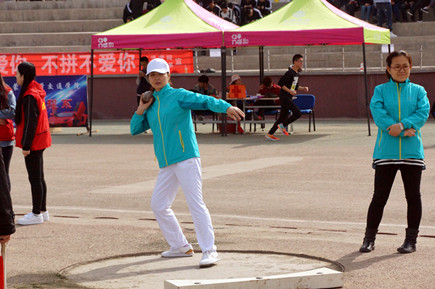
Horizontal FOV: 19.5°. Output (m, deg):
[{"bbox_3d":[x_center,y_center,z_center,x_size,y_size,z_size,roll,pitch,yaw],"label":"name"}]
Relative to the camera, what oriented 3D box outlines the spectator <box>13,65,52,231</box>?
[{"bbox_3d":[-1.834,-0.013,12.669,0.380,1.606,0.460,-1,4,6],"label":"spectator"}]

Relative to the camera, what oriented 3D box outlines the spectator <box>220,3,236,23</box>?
[{"bbox_3d":[0.328,-3.642,37.800,0.520,1.127,0.750,0,4,16],"label":"spectator"}]

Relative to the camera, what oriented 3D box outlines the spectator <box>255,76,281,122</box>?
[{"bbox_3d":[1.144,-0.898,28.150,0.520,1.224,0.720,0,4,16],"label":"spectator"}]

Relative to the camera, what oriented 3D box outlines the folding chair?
[{"bbox_3d":[1.894,-0.683,27.750,0.490,0.815,0.530,0,4,18],"label":"folding chair"}]

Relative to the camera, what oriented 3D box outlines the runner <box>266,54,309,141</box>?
[{"bbox_3d":[1.392,-0.942,25.202,0.800,1.704,0.520,1,4,28],"label":"runner"}]

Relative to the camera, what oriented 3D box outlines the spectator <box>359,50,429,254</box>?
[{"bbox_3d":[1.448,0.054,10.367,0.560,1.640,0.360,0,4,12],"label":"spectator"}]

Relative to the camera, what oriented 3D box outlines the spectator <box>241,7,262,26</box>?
[{"bbox_3d":[1.029,-3.572,37.800,0.520,0.999,0.720,-1,4,9],"label":"spectator"}]

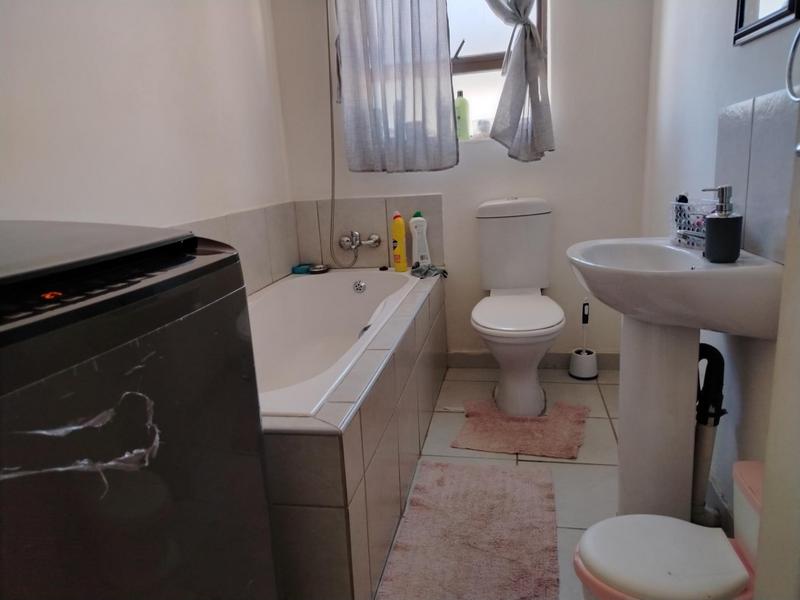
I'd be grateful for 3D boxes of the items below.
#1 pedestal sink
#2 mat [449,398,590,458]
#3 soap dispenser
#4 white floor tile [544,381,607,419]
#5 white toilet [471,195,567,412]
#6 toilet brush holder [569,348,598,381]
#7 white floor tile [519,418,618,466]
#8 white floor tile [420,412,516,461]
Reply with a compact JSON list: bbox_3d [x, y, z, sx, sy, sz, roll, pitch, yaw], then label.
[{"bbox_3d":[0.714,0.228,1.606,0.445,0.747,0.580,0,13,12],"label":"pedestal sink"},{"bbox_3d":[0.477,0.485,2.161,0.515,0.020,0.420,1,14,17],"label":"mat"},{"bbox_3d":[0.767,-0.184,1.325,0.094,0.181,0.080,0,13,12],"label":"soap dispenser"},{"bbox_3d":[0.693,0.432,2.403,0.358,0.010,0.358,0,13,12],"label":"white floor tile"},{"bbox_3d":[0.500,0.008,2.358,0.375,0.856,0.685,0,13,12],"label":"white toilet"},{"bbox_3d":[0.871,0.303,2.634,0.138,0.116,0.138,0,13,12],"label":"toilet brush holder"},{"bbox_3d":[0.620,0.516,2.061,0.358,0.010,0.362,0,13,12],"label":"white floor tile"},{"bbox_3d":[0.277,0.519,2.133,0.342,0.010,0.365,0,13,12],"label":"white floor tile"}]

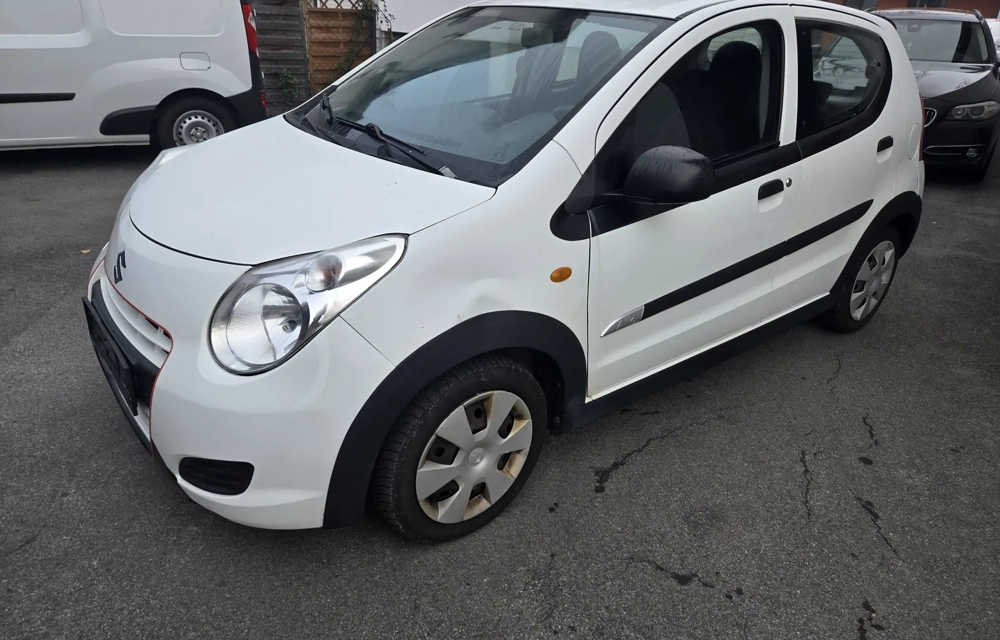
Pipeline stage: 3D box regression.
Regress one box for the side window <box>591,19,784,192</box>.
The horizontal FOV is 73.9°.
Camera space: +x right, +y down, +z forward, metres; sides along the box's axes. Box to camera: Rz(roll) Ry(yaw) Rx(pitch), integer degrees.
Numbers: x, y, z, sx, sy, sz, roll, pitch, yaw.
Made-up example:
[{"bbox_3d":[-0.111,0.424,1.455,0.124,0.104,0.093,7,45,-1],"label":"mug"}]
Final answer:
[{"bbox_3d":[0.624,-0.685,2.060,1.010,0.472,0.050,-17,15,-35],"label":"side window"}]

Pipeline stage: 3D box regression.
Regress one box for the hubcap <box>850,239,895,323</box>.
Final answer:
[{"bbox_3d":[1.785,-0.185,3.184,0.395,0.395,0.050,-17,31,-35],"label":"hubcap"}]

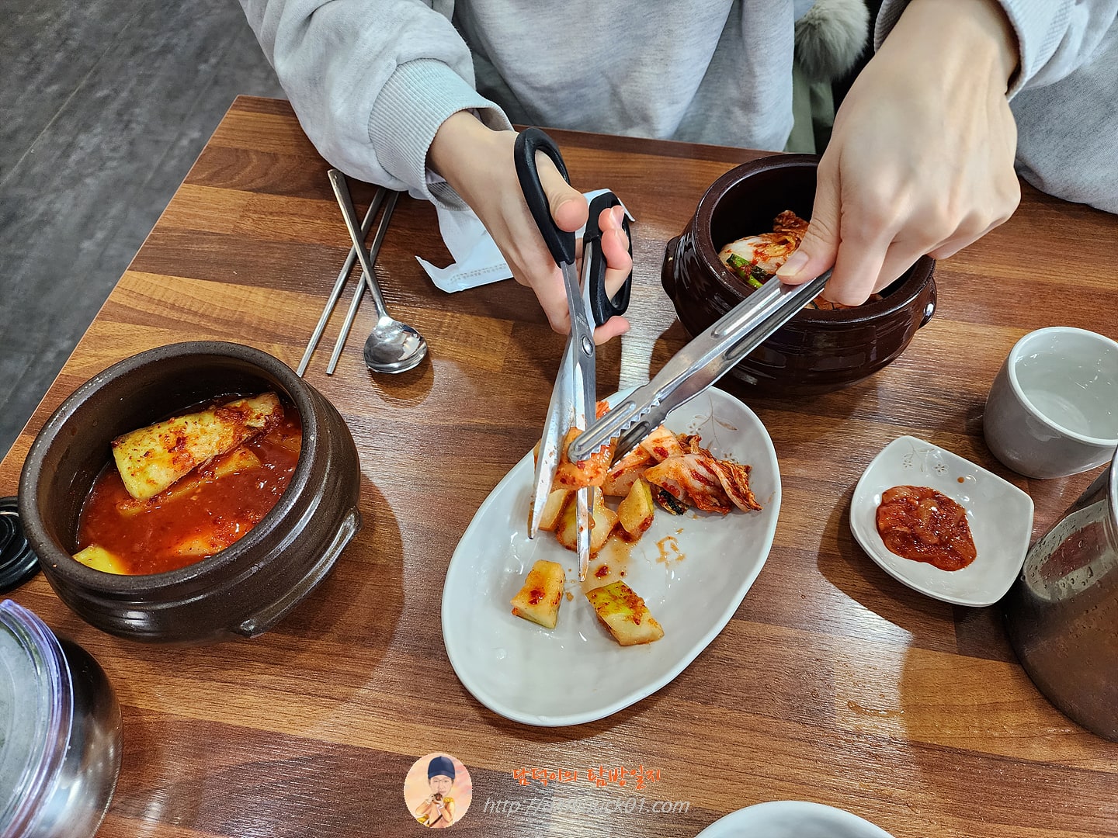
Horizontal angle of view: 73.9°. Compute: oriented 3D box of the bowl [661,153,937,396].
[{"bbox_3d":[0.151,-0.088,0.474,0.170,0.084,0.154,8,58,5],"label":"bowl"}]

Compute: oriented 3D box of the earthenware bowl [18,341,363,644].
[{"bbox_3d":[-0.187,0.038,0.395,0.166,0.081,0.160,0,58,0],"label":"earthenware bowl"}]

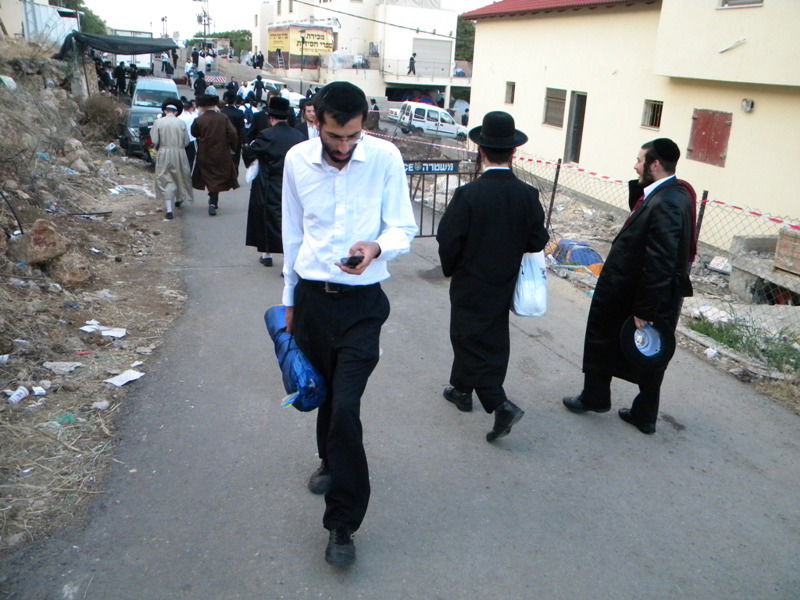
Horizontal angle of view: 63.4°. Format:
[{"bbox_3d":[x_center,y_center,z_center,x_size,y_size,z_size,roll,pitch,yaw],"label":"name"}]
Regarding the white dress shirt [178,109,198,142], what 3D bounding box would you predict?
[{"bbox_3d":[-3.546,-2.922,10.900,0.460,0.650,0.280,-3,21,-14],"label":"white dress shirt"}]

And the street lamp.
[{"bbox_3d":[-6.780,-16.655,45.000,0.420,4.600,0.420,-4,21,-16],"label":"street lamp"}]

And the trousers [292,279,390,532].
[{"bbox_3d":[-0.233,0.409,2.591,0.390,0.990,0.520,1,19,-3],"label":"trousers"}]

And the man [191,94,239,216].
[{"bbox_3d":[-2.895,-2.255,10.100,0.700,1.800,0.520,-3,21,-15],"label":"man"}]

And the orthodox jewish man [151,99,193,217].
[{"bbox_3d":[-3.540,-2.220,10.018,0.620,1.780,0.550,-3,19,-15],"label":"orthodox jewish man"}]

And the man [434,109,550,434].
[{"bbox_3d":[0.503,-0.130,3.589,0.580,1.760,0.600,-3,19,-15],"label":"man"}]

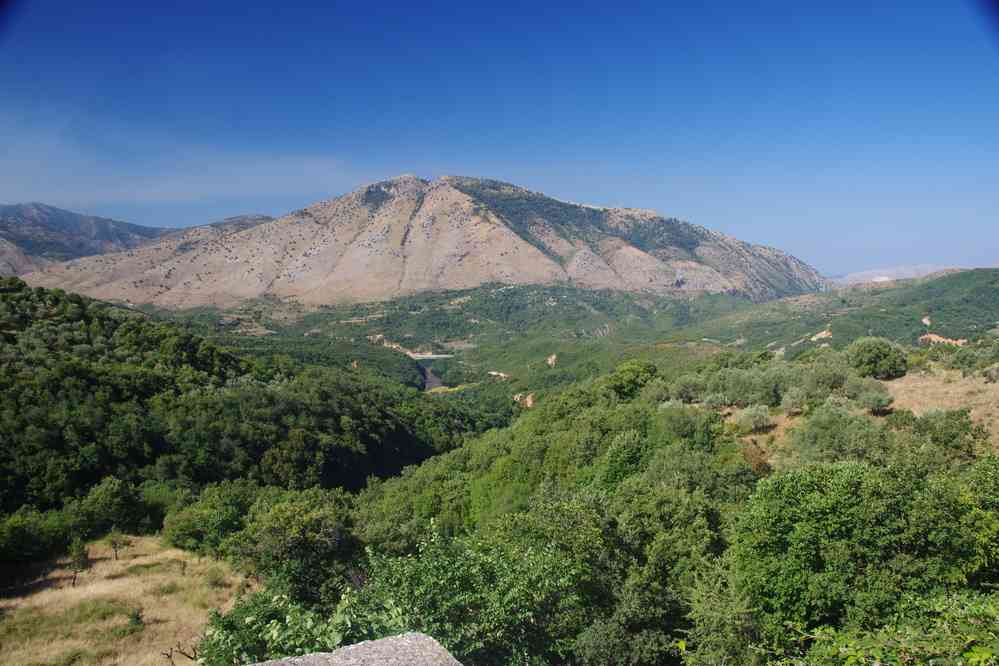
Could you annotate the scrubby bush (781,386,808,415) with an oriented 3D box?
[{"bbox_3d":[33.075,7.568,84.000,3.080,3.050,2.830,0,3,0],"label":"scrubby bush"}]

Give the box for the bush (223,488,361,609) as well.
[{"bbox_3d":[-10.272,10.643,37.000,6.680,5.750,6.140,0,3,0],"label":"bush"}]

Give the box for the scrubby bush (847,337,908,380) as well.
[{"bbox_3d":[46.418,3.131,92.000,7.460,5.240,6.860,0,3,0],"label":"scrubby bush"}]

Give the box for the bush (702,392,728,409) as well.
[{"bbox_3d":[25.948,8.109,90.000,3.060,1.860,2.820,0,3,0],"label":"bush"}]

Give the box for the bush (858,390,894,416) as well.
[{"bbox_3d":[39.753,7.223,79.000,3.720,2.660,3.420,0,3,0],"label":"bush"}]

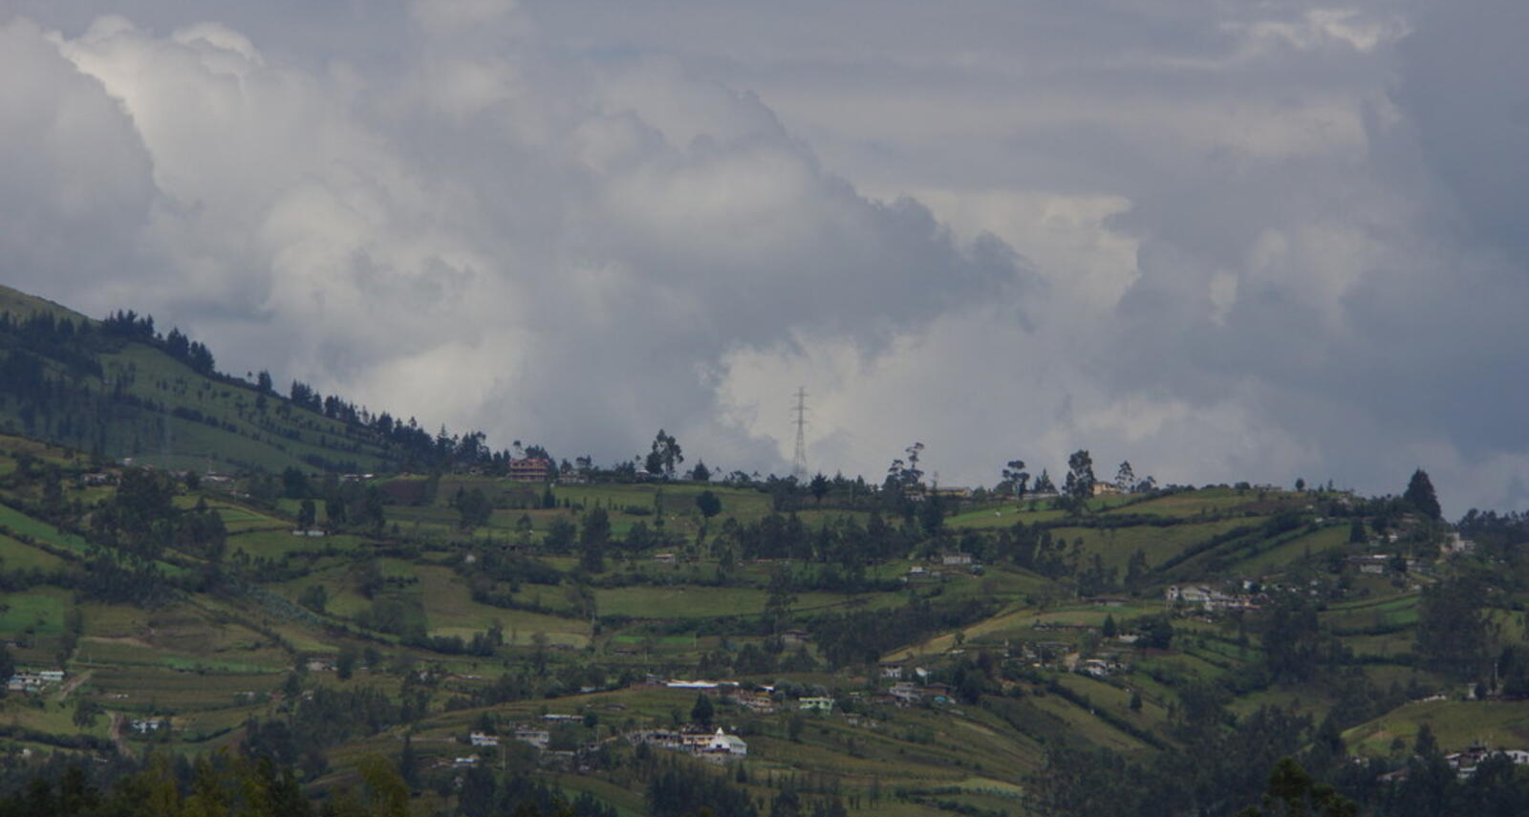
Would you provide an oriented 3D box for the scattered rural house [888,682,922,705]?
[{"bbox_3d":[53.026,106.864,4550.000,11.000,8.000,9.000,0,-1,0],"label":"scattered rural house"}]

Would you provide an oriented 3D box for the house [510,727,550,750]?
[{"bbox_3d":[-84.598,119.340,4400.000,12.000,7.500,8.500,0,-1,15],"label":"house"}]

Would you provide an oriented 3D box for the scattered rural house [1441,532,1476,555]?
[{"bbox_3d":[300.240,58.299,5250.000,13.000,9.000,9.500,0,-1,5],"label":"scattered rural house"}]

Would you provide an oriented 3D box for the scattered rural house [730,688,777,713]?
[{"bbox_3d":[-4.475,109.323,4550.000,16.000,7.800,9.000,0,-1,8],"label":"scattered rural house"}]

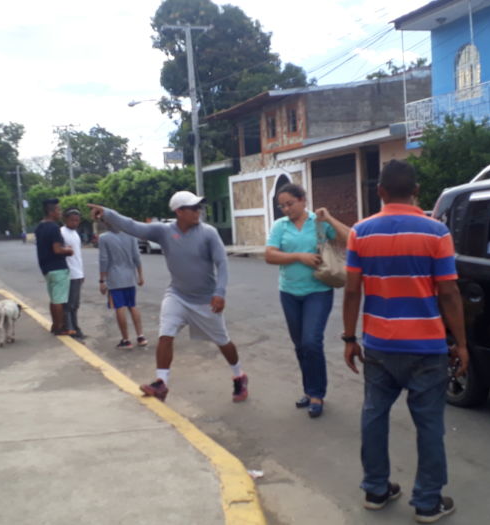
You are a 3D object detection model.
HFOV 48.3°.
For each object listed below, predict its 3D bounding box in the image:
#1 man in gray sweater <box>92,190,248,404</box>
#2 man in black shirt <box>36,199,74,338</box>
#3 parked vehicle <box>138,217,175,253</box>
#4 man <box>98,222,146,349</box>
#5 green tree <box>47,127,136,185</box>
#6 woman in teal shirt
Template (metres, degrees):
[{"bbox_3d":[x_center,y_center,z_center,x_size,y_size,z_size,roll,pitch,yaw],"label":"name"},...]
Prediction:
[{"bbox_3d":[-0.582,0.265,4.330,1.280,1.680,0.550,-3,4,9],"label":"man in gray sweater"},{"bbox_3d":[-2.460,0.045,6.995,0.450,1.700,0.500,-5,4,-22],"label":"man in black shirt"},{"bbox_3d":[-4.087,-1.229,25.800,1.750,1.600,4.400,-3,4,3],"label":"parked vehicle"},{"bbox_3d":[-1.481,0.186,6.530,0.560,1.650,0.420,-5,4,-24],"label":"man"},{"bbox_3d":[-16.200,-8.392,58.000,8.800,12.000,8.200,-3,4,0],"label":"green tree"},{"bbox_3d":[0.465,0.270,3.907,0.580,1.630,0.450,-2,4,12],"label":"woman in teal shirt"}]

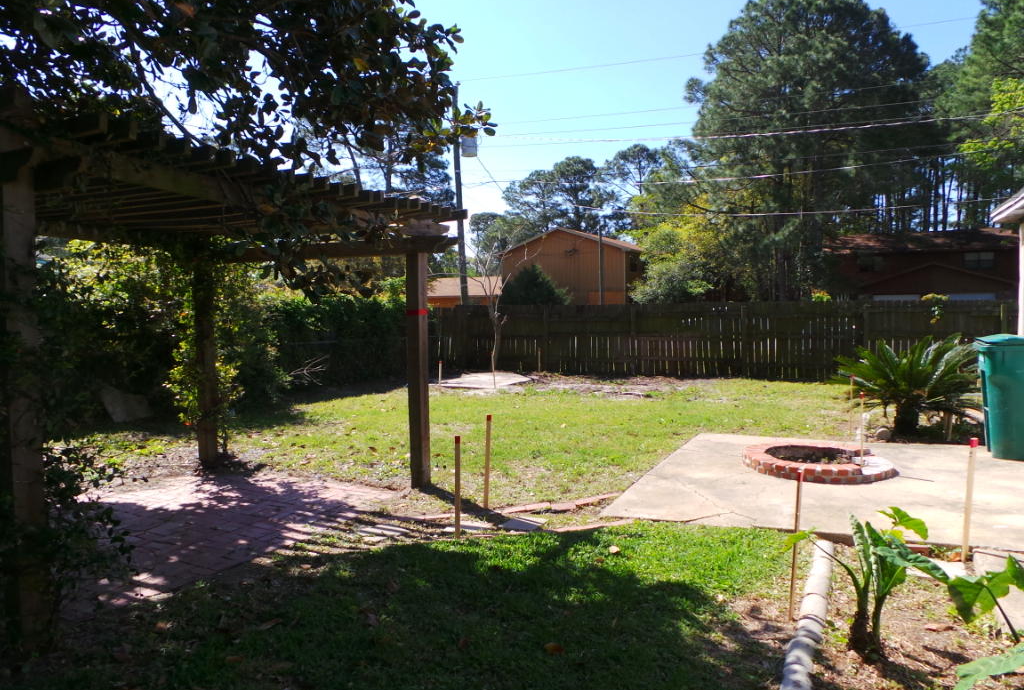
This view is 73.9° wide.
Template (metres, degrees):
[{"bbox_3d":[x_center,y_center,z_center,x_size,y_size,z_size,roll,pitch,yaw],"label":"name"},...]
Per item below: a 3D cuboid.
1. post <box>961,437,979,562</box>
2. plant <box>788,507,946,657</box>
[{"bbox_3d":[2.551,0.863,3.800,0.042,0.700,0.030,3,2,11],"label":"post"},{"bbox_3d":[1.531,1.023,2.930,0.620,0.620,0.550,-1,2,0],"label":"plant"}]

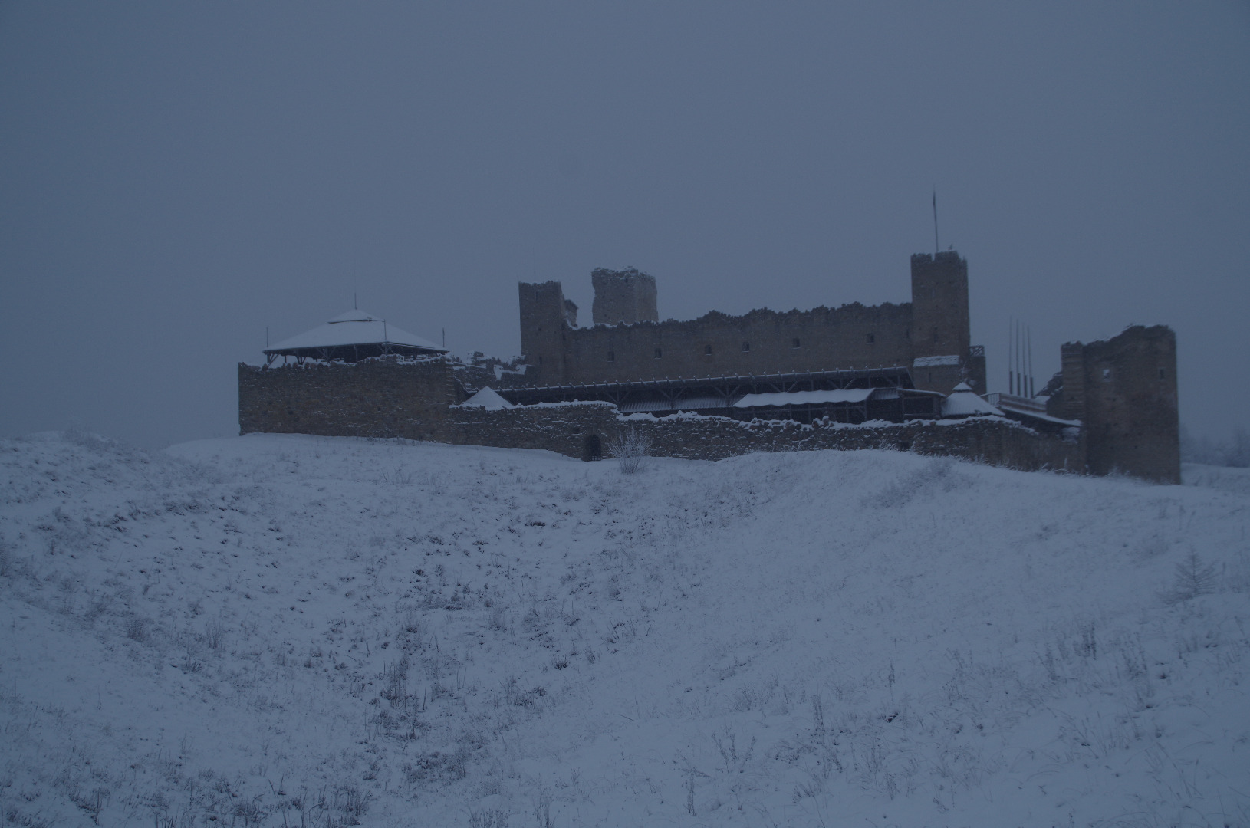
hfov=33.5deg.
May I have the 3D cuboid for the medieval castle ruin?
[{"bbox_3d":[12.500,-4.800,224.000,93.000,25.000,60.000,-2,-2,20],"label":"medieval castle ruin"}]

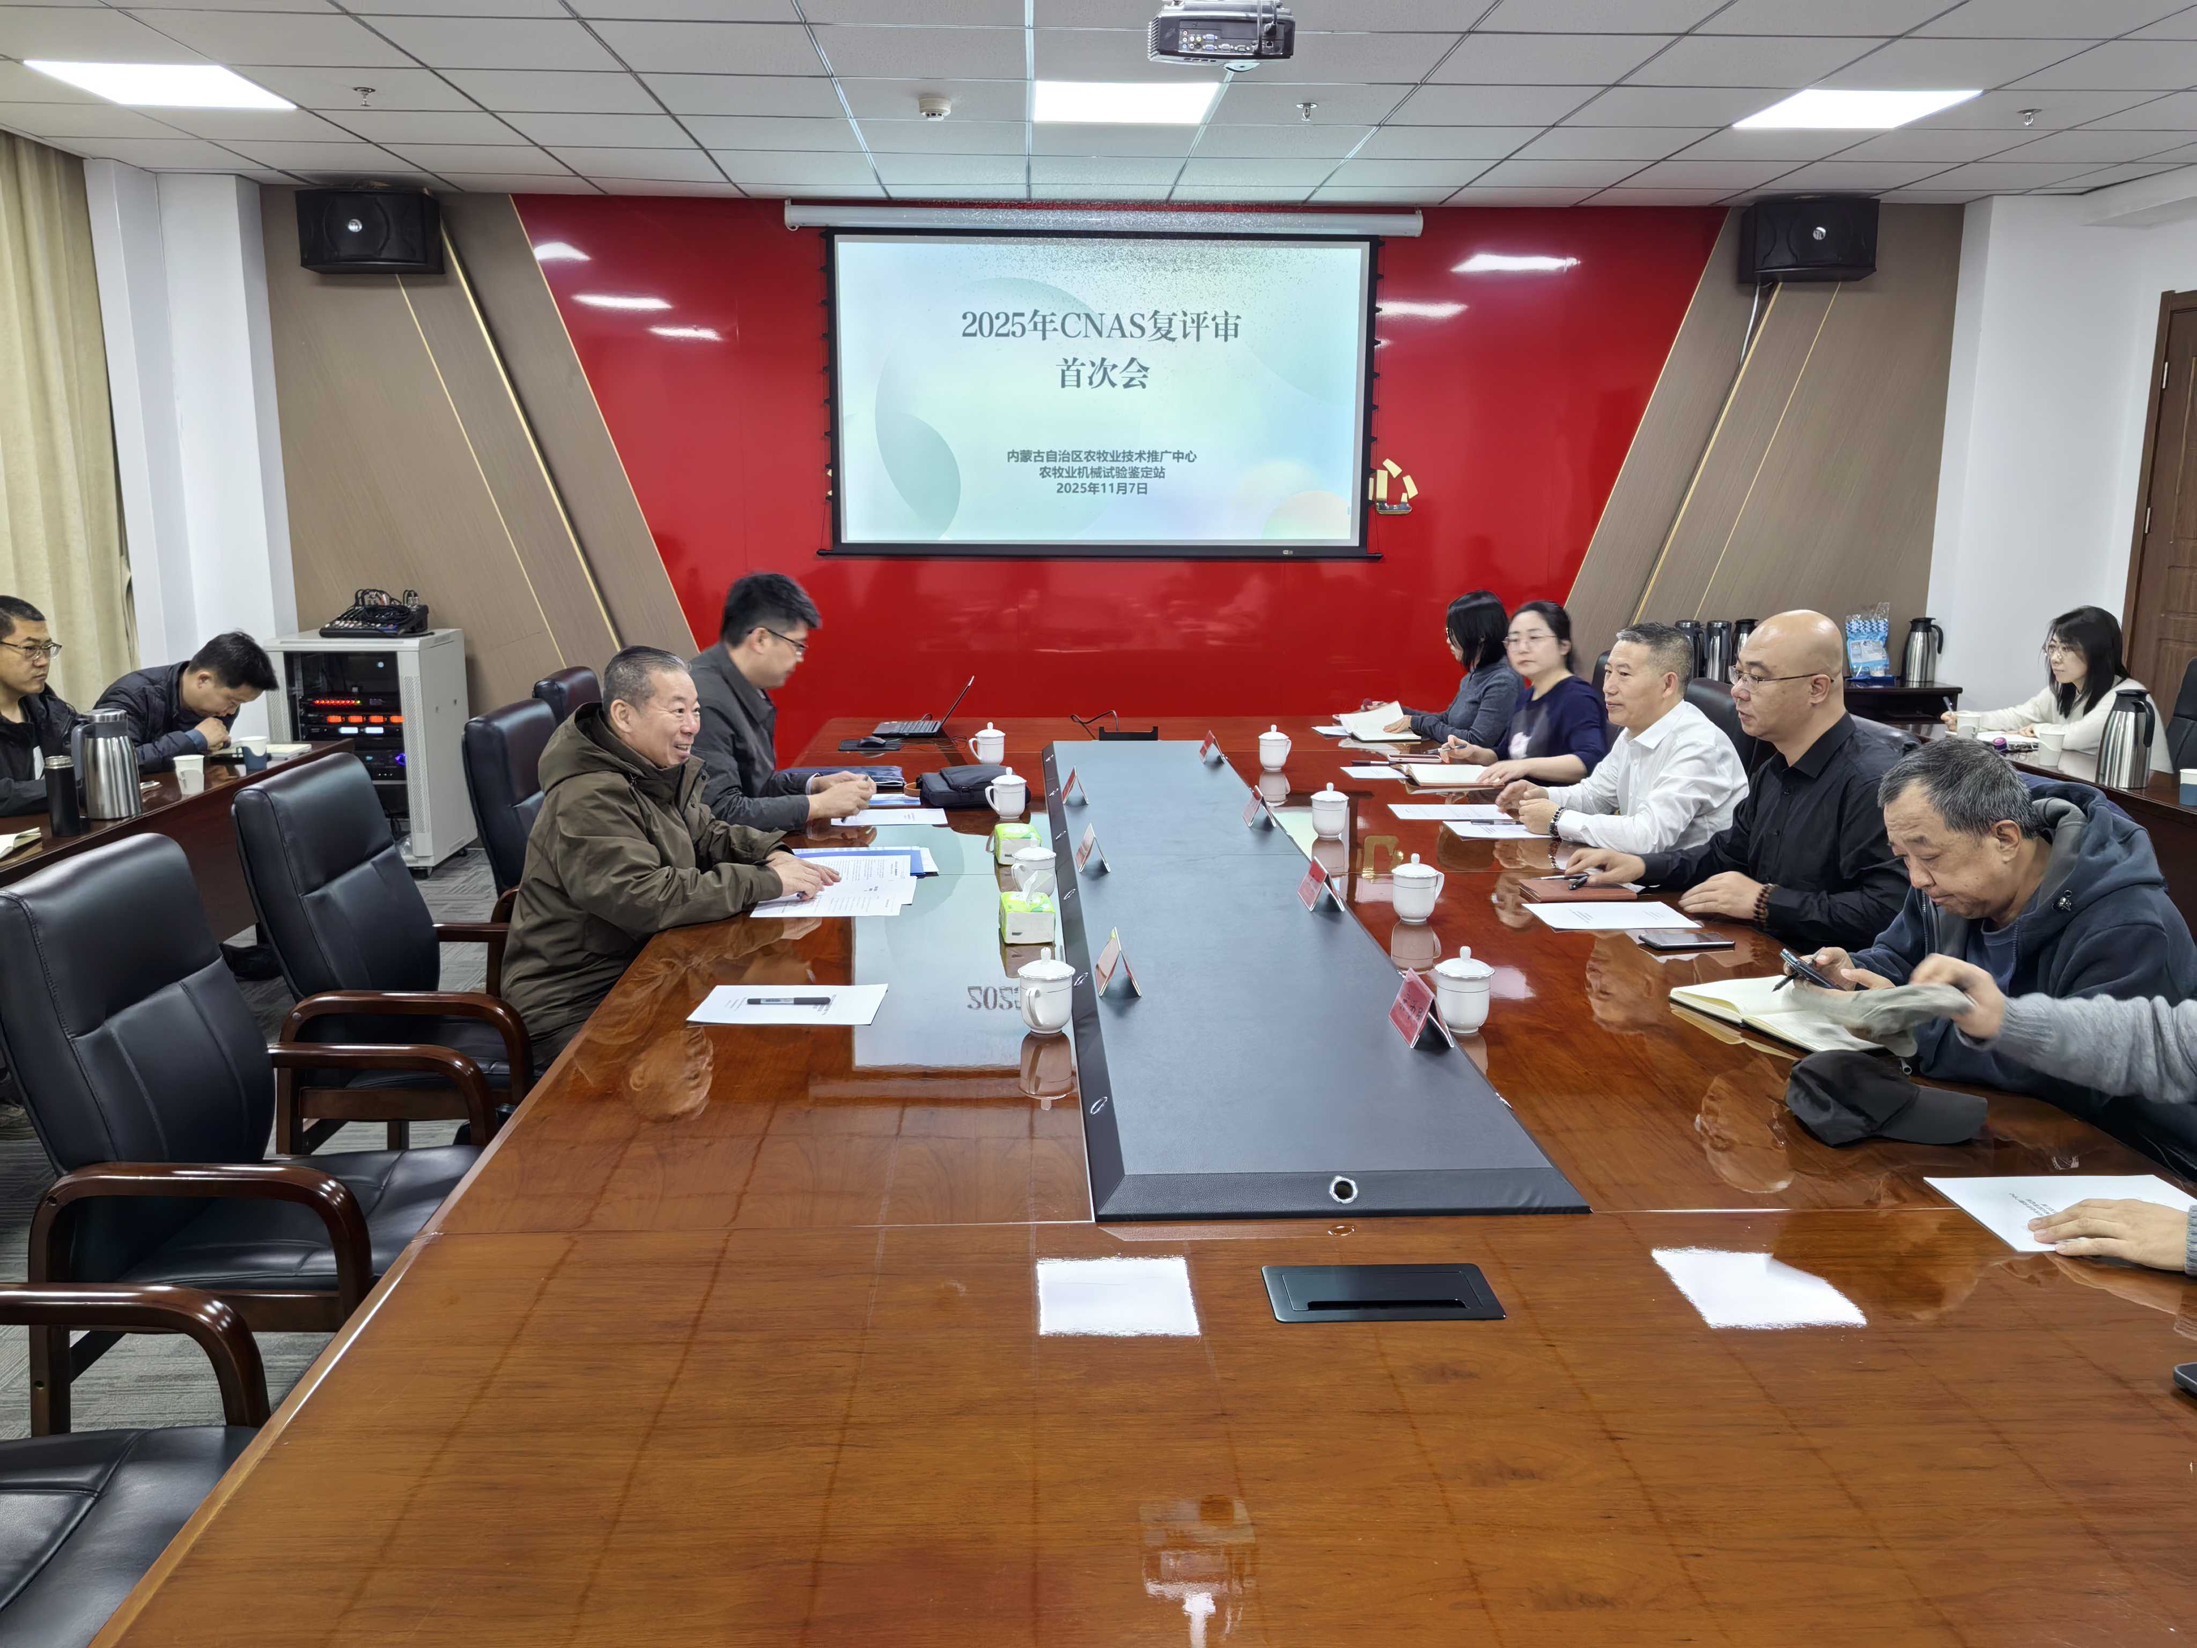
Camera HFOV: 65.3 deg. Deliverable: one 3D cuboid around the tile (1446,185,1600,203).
[{"bbox_3d":[1.802,-2.672,7.281,0.600,0.020,0.440,0,11,-2],"label":"tile"}]

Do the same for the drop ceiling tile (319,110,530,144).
[{"bbox_3d":[-2.347,-2.445,5.998,0.600,0.020,0.600,0,11,-2],"label":"drop ceiling tile"}]

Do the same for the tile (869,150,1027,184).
[{"bbox_3d":[-0.570,-2.550,6.661,0.600,0.020,0.600,0,11,-2],"label":"tile"}]

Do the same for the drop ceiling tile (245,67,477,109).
[{"bbox_3d":[-2.318,-2.325,5.411,0.600,0.020,0.600,0,11,-3],"label":"drop ceiling tile"}]

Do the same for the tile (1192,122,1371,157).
[{"bbox_3d":[0.654,-2.452,6.132,0.600,0.020,0.600,0,11,-2],"label":"tile"}]

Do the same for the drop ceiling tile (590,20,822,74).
[{"bbox_3d":[-1.094,-2.214,4.877,0.600,0.020,0.600,0,11,-2],"label":"drop ceiling tile"}]

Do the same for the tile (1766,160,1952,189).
[{"bbox_3d":[3.024,-2.579,6.823,0.600,0.020,0.600,0,11,-2],"label":"tile"}]

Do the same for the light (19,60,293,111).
[{"bbox_3d":[-2.923,-2.343,5.397,0.600,0.040,0.600,0,11,-3],"label":"light"}]

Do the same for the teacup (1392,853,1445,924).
[{"bbox_3d":[0.636,0.128,3.401,0.111,0.133,0.094,-5,12,-24],"label":"teacup"}]

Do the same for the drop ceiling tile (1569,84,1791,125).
[{"bbox_3d":[1.881,-2.350,5.608,0.600,0.020,0.600,0,11,-3],"label":"drop ceiling tile"}]

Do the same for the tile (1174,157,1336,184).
[{"bbox_3d":[0.622,-2.571,6.737,0.600,0.020,0.600,0,11,-3],"label":"tile"}]

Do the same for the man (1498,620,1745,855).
[{"bbox_3d":[1.310,0.139,4.311,0.580,1.280,0.540,-2,11,-12],"label":"man"}]

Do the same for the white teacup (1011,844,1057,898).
[{"bbox_3d":[-0.137,0.093,3.555,0.103,0.135,0.090,-5,12,-27],"label":"white teacup"}]

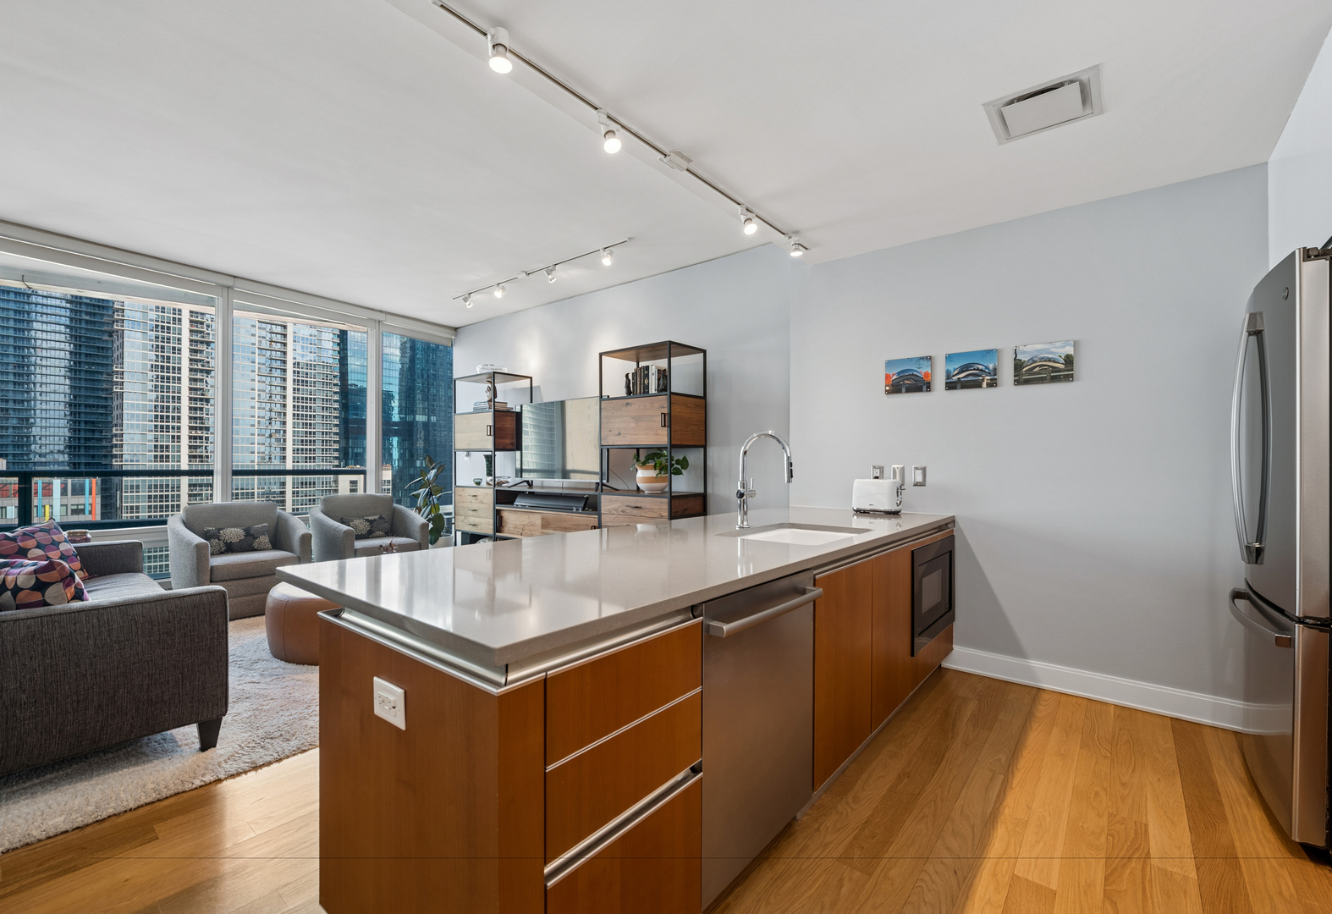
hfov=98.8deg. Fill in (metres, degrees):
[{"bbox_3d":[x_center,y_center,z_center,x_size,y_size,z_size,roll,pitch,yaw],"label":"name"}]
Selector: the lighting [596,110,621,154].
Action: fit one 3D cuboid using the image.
[{"bbox_3d":[-0.209,-1.186,2.083,0.075,0.130,0.078,1,0,-24],"label":"lighting"}]

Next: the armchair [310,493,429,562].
[{"bbox_3d":[-2.605,0.755,4.990,0.770,0.790,0.730,0,0,42],"label":"armchair"}]

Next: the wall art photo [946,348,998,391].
[{"bbox_3d":[1.682,-0.475,3.147,0.255,0.203,0.022,0,0,39],"label":"wall art photo"}]

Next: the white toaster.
[{"bbox_3d":[1.229,0.225,3.300,0.242,0.195,0.160,0,0,39],"label":"white toaster"}]

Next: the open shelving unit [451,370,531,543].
[{"bbox_3d":[-1.739,0.182,5.726,0.698,1.986,0.436,0,0,39],"label":"open shelving unit"}]

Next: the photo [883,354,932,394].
[{"bbox_3d":[1.424,-0.476,3.358,0.253,0.204,0.022,0,0,39],"label":"photo"}]

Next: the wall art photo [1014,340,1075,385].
[{"bbox_3d":[1.941,-0.476,2.935,0.258,0.203,0.022,0,0,39],"label":"wall art photo"}]

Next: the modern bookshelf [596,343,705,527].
[{"bbox_3d":[-0.105,0.186,4.394,0.702,1.986,0.447,0,0,39],"label":"modern bookshelf"}]

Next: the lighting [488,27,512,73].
[{"bbox_3d":[-0.486,-1.193,1.676,0.068,0.120,0.075,0,0,11],"label":"lighting"}]

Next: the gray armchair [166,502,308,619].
[{"bbox_3d":[-3.160,0.747,4.270,0.770,0.790,0.730,0,0,42],"label":"gray armchair"}]

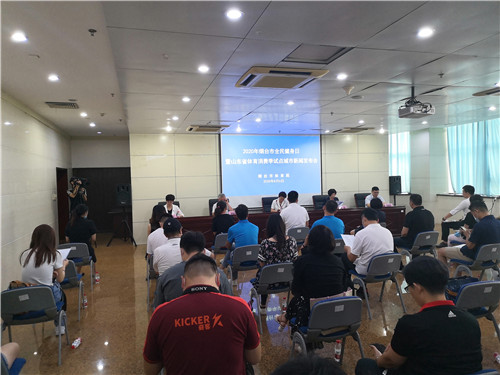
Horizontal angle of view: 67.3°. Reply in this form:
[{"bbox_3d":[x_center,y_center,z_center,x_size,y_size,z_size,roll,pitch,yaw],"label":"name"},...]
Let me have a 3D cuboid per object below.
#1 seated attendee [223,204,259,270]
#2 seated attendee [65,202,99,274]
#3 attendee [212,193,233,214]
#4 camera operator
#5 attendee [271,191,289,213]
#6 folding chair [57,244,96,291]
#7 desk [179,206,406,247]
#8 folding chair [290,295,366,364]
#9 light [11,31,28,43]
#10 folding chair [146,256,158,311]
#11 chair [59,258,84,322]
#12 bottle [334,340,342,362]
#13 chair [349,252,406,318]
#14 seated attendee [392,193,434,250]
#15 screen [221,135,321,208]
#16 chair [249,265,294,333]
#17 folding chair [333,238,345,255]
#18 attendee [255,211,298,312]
[{"bbox_3d":[-0.141,0.891,5.540,0.500,1.295,0.780,-2,1,-16],"label":"seated attendee"},{"bbox_3d":[-2.698,0.927,6.109,0.540,1.320,0.800,-2,1,-4],"label":"seated attendee"},{"bbox_3d":[-0.696,0.803,9.534,0.550,1.300,0.750,-2,1,-18],"label":"attendee"},{"bbox_3d":[-4.640,0.652,10.153,0.500,1.780,0.600,0,2,44],"label":"camera operator"},{"bbox_3d":[0.860,0.741,10.094,0.470,1.270,0.660,-2,2,-16],"label":"attendee"},{"bbox_3d":[-2.736,1.232,5.904,0.530,0.740,0.530,-2,1,-16],"label":"folding chair"},{"bbox_3d":[0.875,1.014,9.583,6.300,0.760,0.600,-2,2,-11],"label":"desk"},{"bbox_3d":[0.607,1.203,3.019,0.520,0.740,0.520,-2,1,-18],"label":"folding chair"},{"bbox_3d":[-2.203,-1.443,3.581,0.160,0.060,0.160,-2,2,-16],"label":"light"},{"bbox_3d":[-1.129,1.204,5.069,0.530,0.740,0.530,-2,1,-16],"label":"folding chair"},{"bbox_3d":[-2.399,1.258,4.725,0.540,0.730,0.560,-2,2,-16],"label":"chair"},{"bbox_3d":[0.790,1.463,3.370,0.061,0.185,0.061,-2,1,0],"label":"bottle"},{"bbox_3d":[1.554,1.141,4.609,0.530,0.740,0.540,-2,1,-20],"label":"chair"},{"bbox_3d":[2.745,0.783,6.356,0.520,1.325,0.800,-2,1,-19],"label":"seated attendee"},{"bbox_3d":[0.668,-0.491,10.692,3.040,2.050,0.050,-2,2,-16],"label":"screen"},{"bbox_3d":[0.309,1.189,4.346,0.540,0.730,0.560,-2,2,-16],"label":"chair"},{"bbox_3d":[1.237,1.120,5.860,0.540,0.730,0.560,-2,2,-16],"label":"folding chair"},{"bbox_3d":[0.287,0.920,4.491,0.470,1.260,0.720,-2,2,-16],"label":"attendee"}]

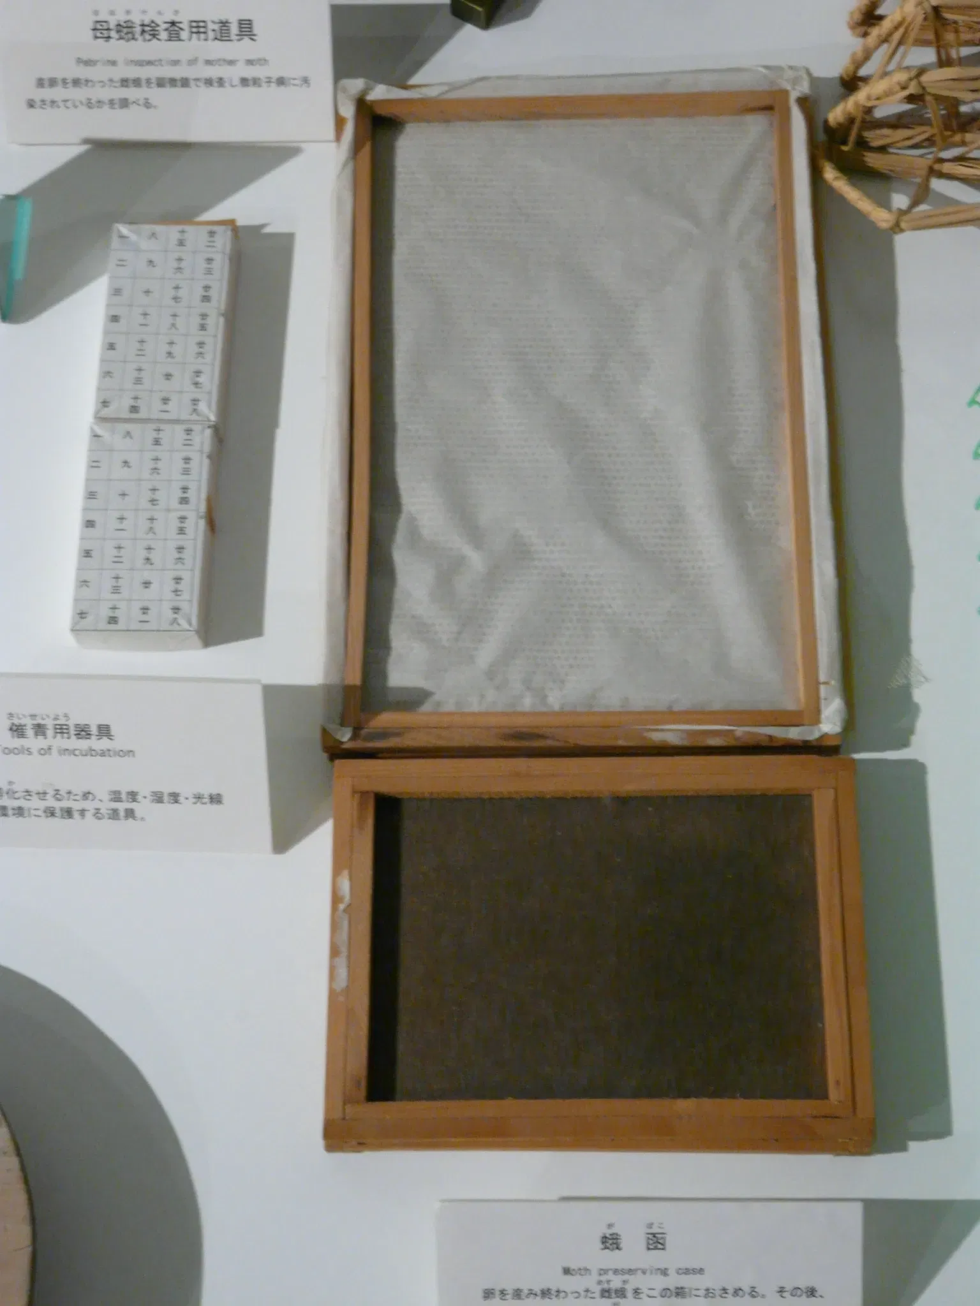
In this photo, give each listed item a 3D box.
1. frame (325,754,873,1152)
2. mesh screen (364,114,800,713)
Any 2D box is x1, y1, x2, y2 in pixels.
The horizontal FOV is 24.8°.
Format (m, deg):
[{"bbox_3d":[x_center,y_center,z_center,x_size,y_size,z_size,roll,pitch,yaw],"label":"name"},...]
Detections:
[{"bbox_3d":[0.061,0.173,1.284,0.303,0.046,0.219,0,71,2],"label":"frame"},{"bbox_3d":[0.053,-0.156,1.377,0.264,0.020,0.403,-1,71,1],"label":"mesh screen"}]

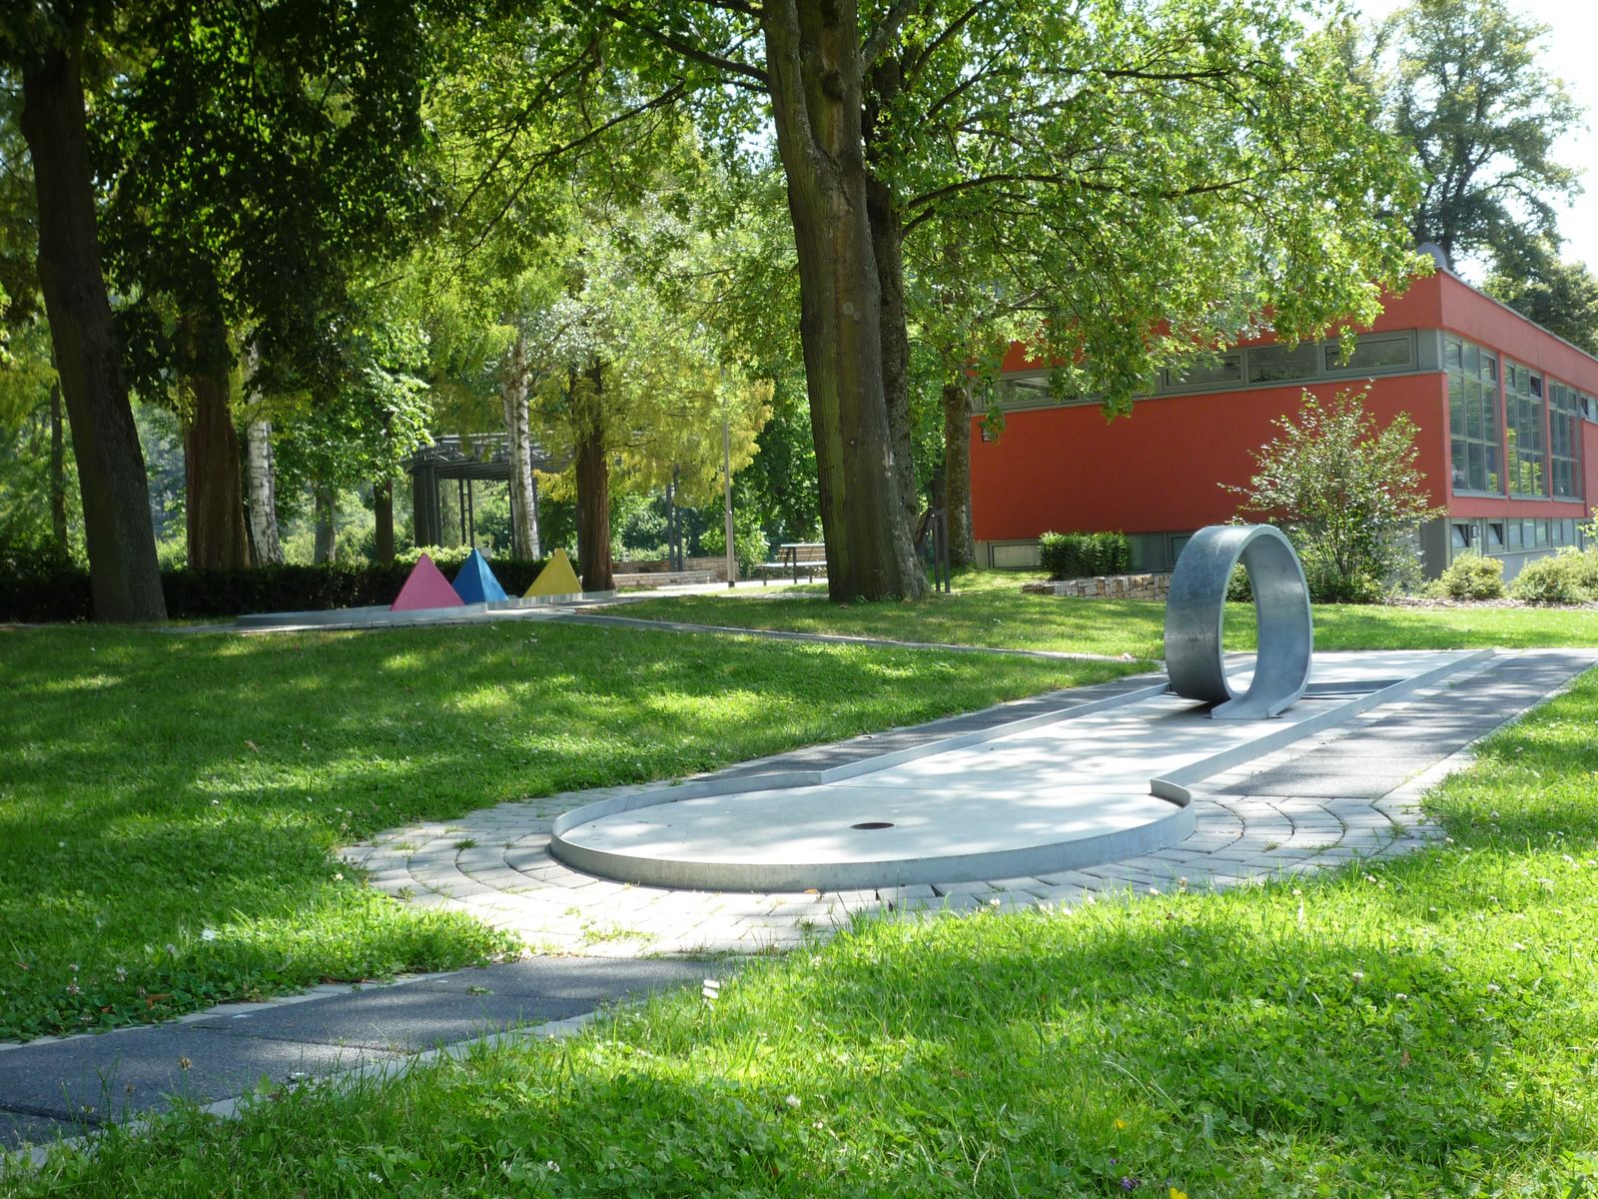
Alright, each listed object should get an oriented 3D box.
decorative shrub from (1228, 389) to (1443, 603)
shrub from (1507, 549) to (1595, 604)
[{"bbox_3d":[7.463,-1.430,25.000,2.900,2.920,2.600,-2,1,17],"label":"decorative shrub"},{"bbox_3d":[8.899,-0.258,21.300,0.980,0.630,0.880,-2,1,23],"label":"shrub"}]

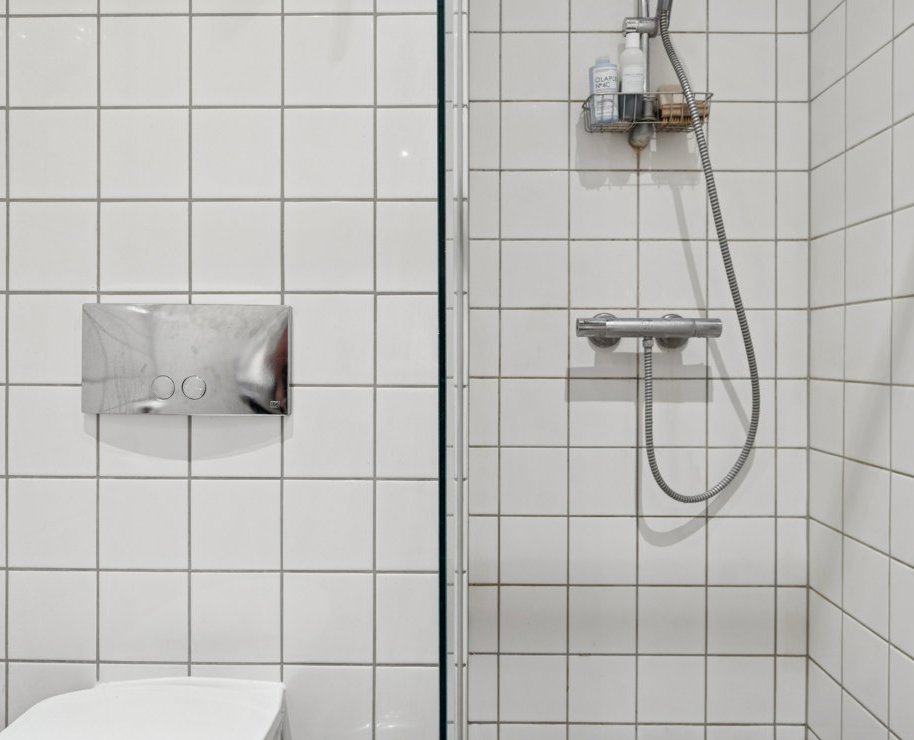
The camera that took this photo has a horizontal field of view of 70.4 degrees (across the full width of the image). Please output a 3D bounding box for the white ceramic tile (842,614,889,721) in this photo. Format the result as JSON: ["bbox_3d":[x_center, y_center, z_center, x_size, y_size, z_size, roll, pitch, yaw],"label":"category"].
[{"bbox_3d":[0.775,0.561,1.223,0.010,0.149,0.146,0,0,1],"label":"white ceramic tile"}]

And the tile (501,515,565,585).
[{"bbox_3d":[0.166,0.392,1.411,0.147,0.147,0.010,0,0,0],"label":"tile"}]

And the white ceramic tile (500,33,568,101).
[{"bbox_3d":[0.170,-0.659,1.413,0.147,0.147,0.010,0,0,0],"label":"white ceramic tile"}]

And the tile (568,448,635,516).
[{"bbox_3d":[0.317,0.243,1.411,0.147,0.147,0.010,0,0,0],"label":"tile"}]

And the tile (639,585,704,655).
[{"bbox_3d":[0.466,0.543,1.411,0.147,0.147,0.010,0,0,0],"label":"tile"}]

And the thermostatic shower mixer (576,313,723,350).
[{"bbox_3d":[0.402,-0.084,1.378,0.304,0.077,0.090,0,0,0],"label":"thermostatic shower mixer"}]

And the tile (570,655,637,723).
[{"bbox_3d":[0.320,0.705,1.429,0.149,0.149,0.010,0,0,0],"label":"tile"}]

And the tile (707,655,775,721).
[{"bbox_3d":[0.615,0.694,1.410,0.147,0.147,0.010,0,0,0],"label":"tile"}]

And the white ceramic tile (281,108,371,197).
[{"bbox_3d":[-0.207,-0.350,1.050,0.146,0.146,0.010,0,0,1],"label":"white ceramic tile"}]

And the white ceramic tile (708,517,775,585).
[{"bbox_3d":[0.627,0.401,1.429,0.149,0.149,0.010,0,0,0],"label":"white ceramic tile"}]

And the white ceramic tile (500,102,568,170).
[{"bbox_3d":[0.169,-0.509,1.413,0.147,0.147,0.010,0,0,0],"label":"white ceramic tile"}]

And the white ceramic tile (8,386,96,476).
[{"bbox_3d":[-0.665,0.101,1.071,0.149,0.149,0.010,0,0,1],"label":"white ceramic tile"}]

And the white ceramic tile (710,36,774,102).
[{"bbox_3d":[0.620,-0.658,1.412,0.147,0.147,0.010,0,0,0],"label":"white ceramic tile"}]

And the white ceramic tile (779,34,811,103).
[{"bbox_3d":[0.729,-0.658,1.411,0.066,0.147,0.010,0,0,0],"label":"white ceramic tile"}]

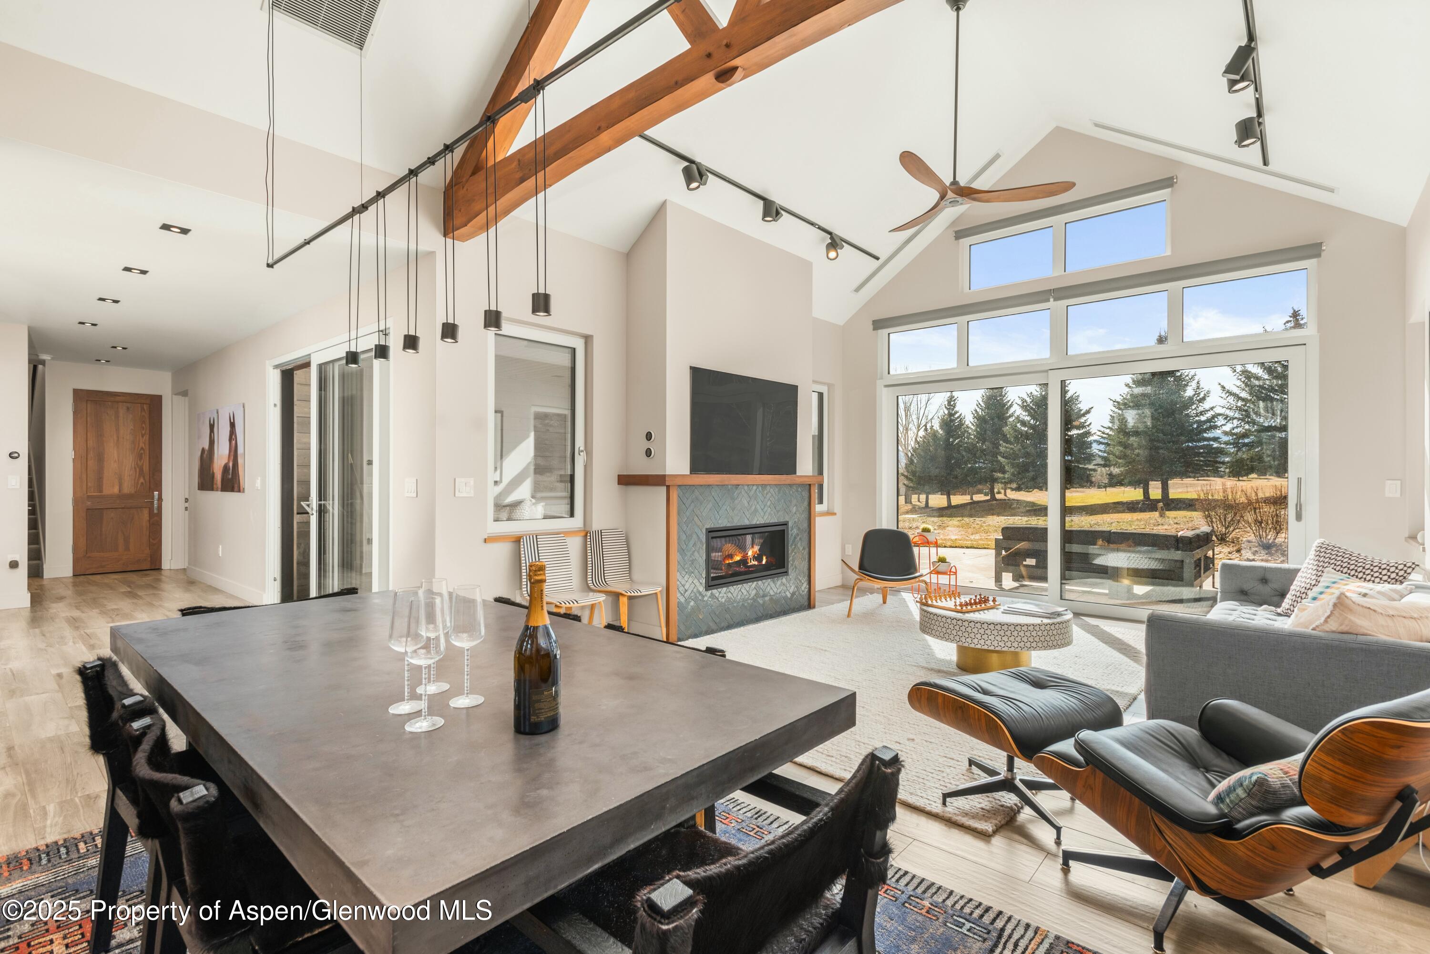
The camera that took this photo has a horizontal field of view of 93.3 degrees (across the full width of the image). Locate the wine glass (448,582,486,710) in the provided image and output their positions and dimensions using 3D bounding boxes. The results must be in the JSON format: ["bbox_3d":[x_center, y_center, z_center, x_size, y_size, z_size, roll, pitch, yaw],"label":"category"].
[{"bbox_3d":[-0.545,0.368,1.486,0.073,0.252,0.073,0,0,42],"label":"wine glass"}]

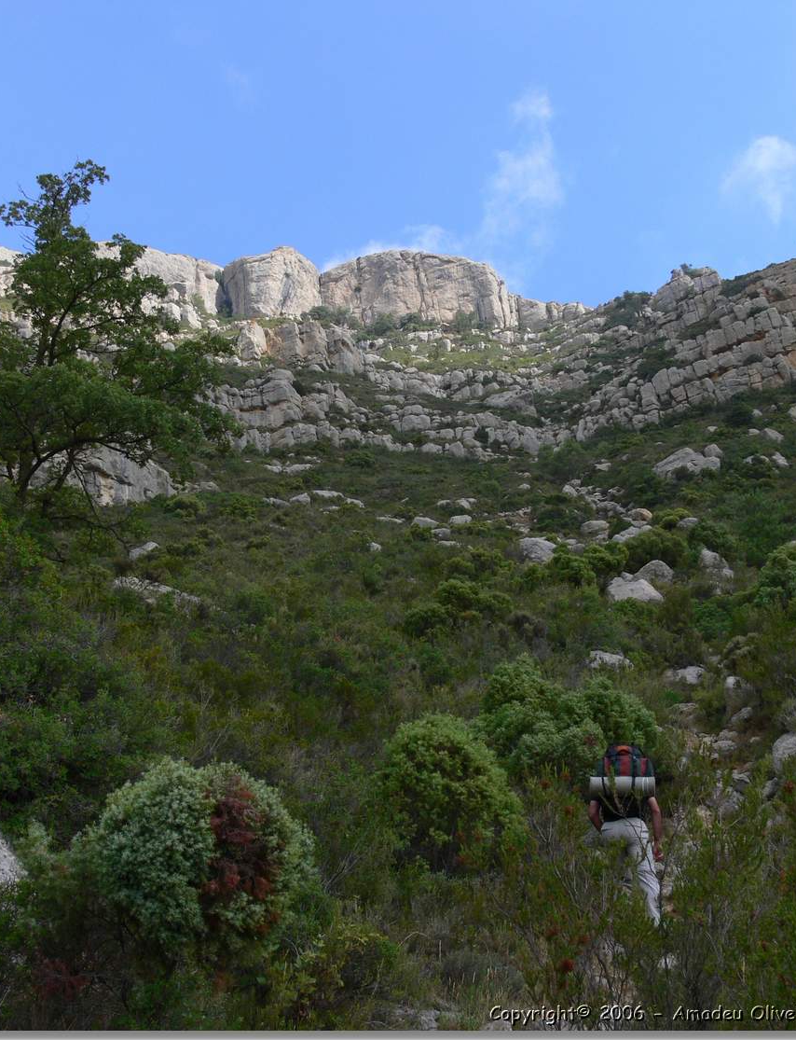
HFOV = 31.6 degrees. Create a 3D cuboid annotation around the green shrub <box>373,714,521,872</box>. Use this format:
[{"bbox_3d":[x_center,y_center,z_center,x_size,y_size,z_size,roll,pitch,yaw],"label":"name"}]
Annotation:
[{"bbox_3d":[0.480,2.694,13.800,1.458,1.547,1.385,0,-16,0],"label":"green shrub"}]

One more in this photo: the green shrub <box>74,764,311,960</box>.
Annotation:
[{"bbox_3d":[-1.277,2.159,8.900,1.542,1.270,1.465,0,-16,0],"label":"green shrub"}]

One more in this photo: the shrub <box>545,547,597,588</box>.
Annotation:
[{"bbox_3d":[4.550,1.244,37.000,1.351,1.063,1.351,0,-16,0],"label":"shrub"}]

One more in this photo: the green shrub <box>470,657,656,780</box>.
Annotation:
[{"bbox_3d":[2.091,2.464,17.500,2.284,1.494,1.827,0,-16,0],"label":"green shrub"}]

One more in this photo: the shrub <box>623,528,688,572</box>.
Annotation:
[{"bbox_3d":[7.494,0.869,41.000,1.943,1.305,1.748,0,-16,0],"label":"shrub"}]

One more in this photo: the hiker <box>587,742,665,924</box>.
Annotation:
[{"bbox_3d":[1.990,2.745,12.300,0.660,1.576,0.800,-2,-16,7],"label":"hiker"}]

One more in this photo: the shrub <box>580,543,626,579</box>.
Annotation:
[{"bbox_3d":[5.616,1.115,38.500,1.256,1.046,1.256,0,-16,0],"label":"shrub"}]

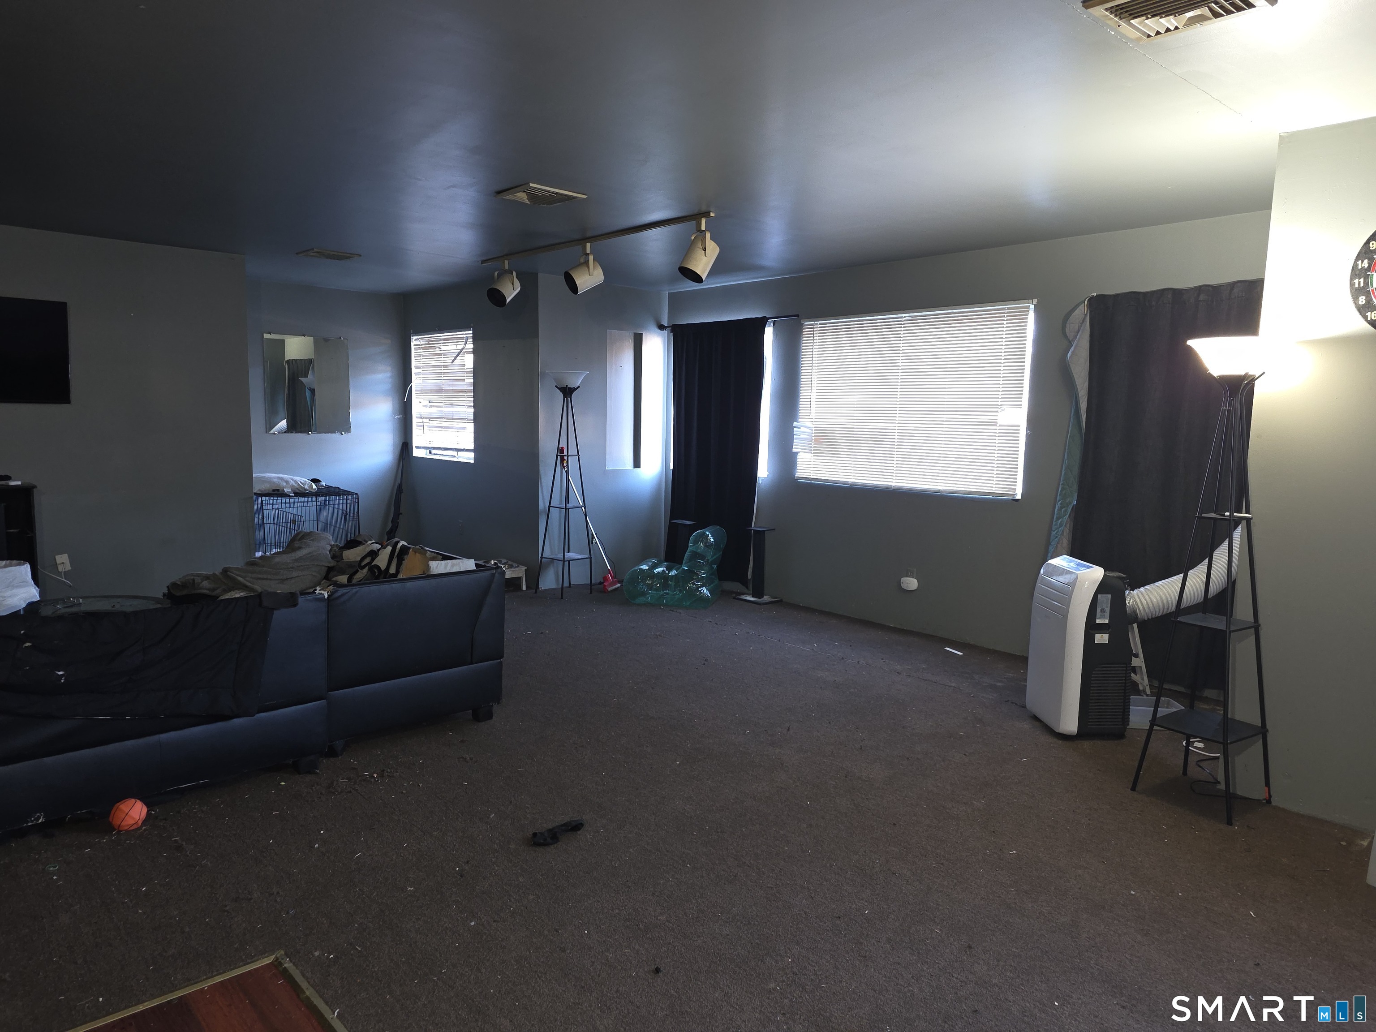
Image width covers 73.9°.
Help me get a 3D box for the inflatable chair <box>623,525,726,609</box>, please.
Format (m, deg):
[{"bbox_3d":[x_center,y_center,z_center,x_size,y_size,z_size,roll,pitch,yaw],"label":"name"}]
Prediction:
[{"bbox_3d":[-0.072,0.355,7.078,0.680,0.570,0.700,3,6,12],"label":"inflatable chair"}]

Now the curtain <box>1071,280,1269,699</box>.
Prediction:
[{"bbox_3d":[2.571,-0.158,4.838,0.100,2.070,1.060,-4,8,-42],"label":"curtain"}]

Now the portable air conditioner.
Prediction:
[{"bbox_3d":[1.880,0.602,4.329,0.310,0.770,0.415,0,6,-10],"label":"portable air conditioner"}]

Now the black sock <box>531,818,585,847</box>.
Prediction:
[{"bbox_3d":[-0.437,1.054,3.051,0.200,0.040,0.075,-3,7,-34],"label":"black sock"}]

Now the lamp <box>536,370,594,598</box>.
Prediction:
[{"bbox_3d":[-0.955,-0.250,7.114,0.345,1.725,0.345,-5,9,-45],"label":"lamp"}]

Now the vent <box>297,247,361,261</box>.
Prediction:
[{"bbox_3d":[-2.484,-1.810,6.315,0.324,0.025,0.324,-4,8,-42],"label":"vent"}]

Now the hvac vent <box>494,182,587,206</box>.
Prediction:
[{"bbox_3d":[-0.723,-1.566,4.467,0.324,0.025,0.324,-4,8,-42],"label":"hvac vent"}]

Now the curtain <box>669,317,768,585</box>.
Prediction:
[{"bbox_3d":[0.175,-0.492,7.468,0.100,2.110,1.080,-4,8,-42],"label":"curtain"}]

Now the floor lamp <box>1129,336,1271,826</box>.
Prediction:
[{"bbox_3d":[1.991,0.224,3.413,0.350,1.725,0.350,-3,8,-34],"label":"floor lamp"}]

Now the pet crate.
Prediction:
[{"bbox_3d":[-3.333,0.126,7.692,0.740,0.740,1.000,-4,8,-40],"label":"pet crate"}]

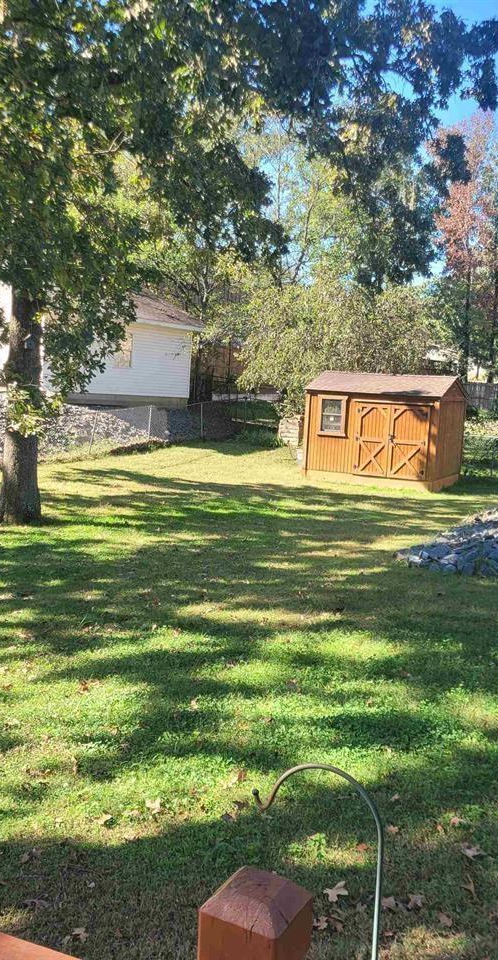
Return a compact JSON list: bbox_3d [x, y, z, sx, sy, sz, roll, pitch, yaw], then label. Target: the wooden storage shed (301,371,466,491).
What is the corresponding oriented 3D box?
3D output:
[{"bbox_3d":[3.738,-1.417,26.233,3.739,2.918,2.741,6,7,26],"label":"wooden storage shed"}]

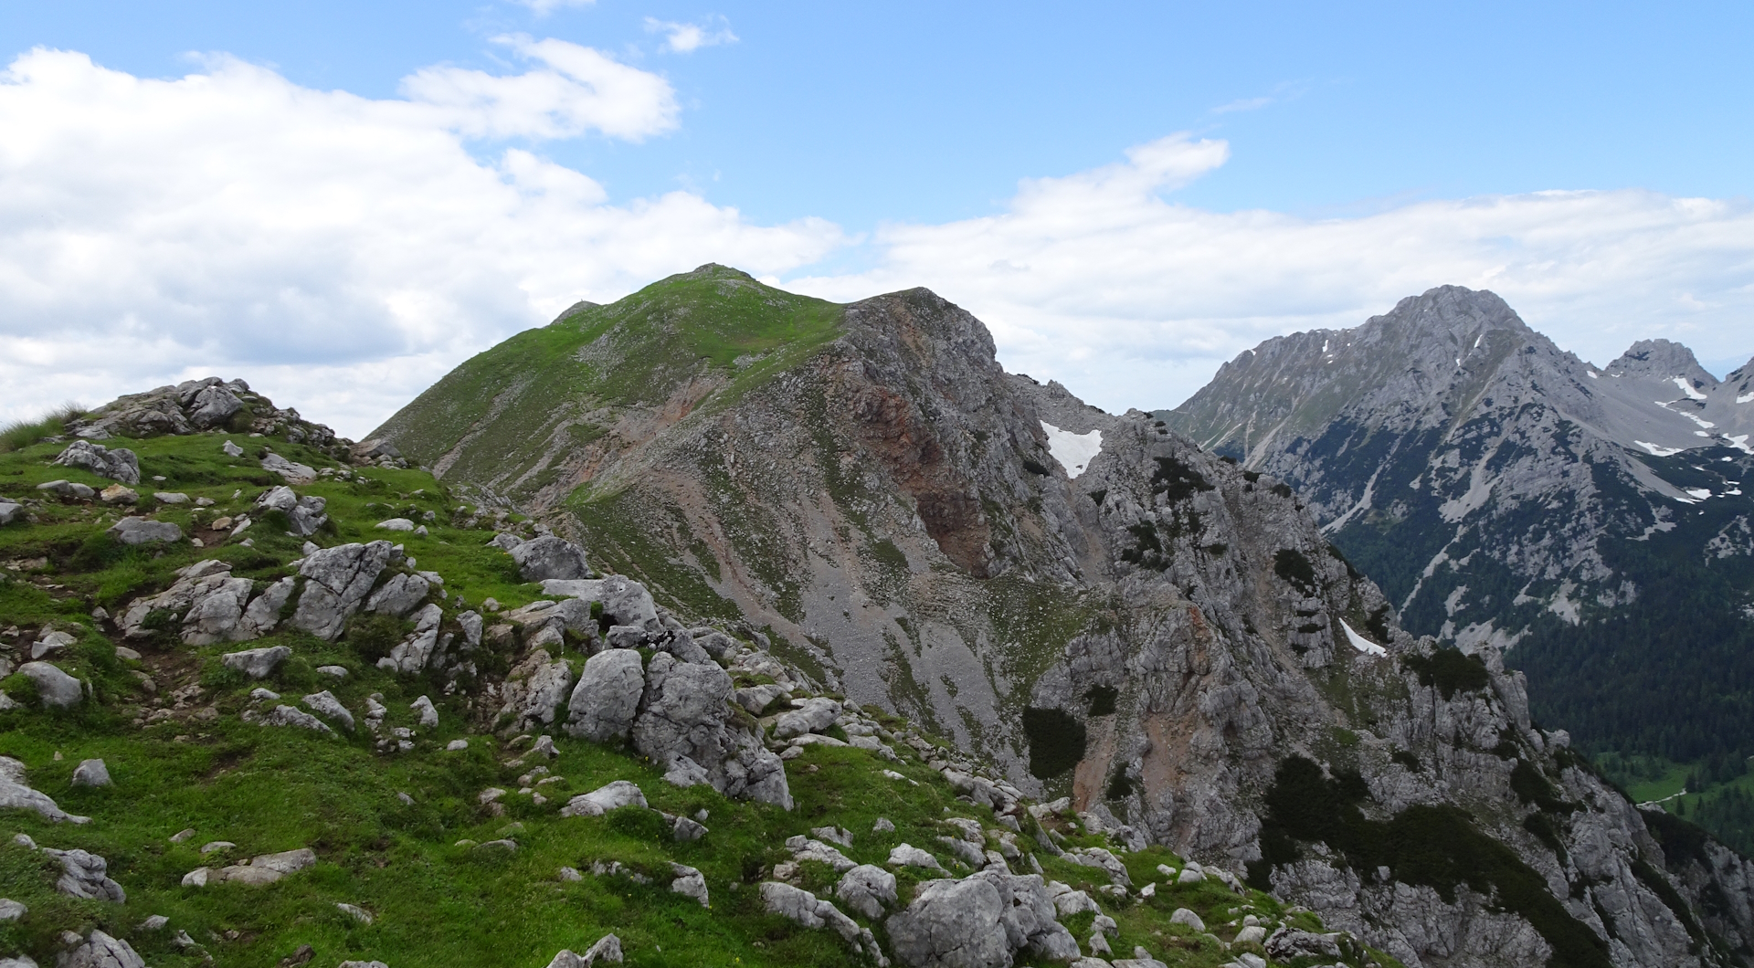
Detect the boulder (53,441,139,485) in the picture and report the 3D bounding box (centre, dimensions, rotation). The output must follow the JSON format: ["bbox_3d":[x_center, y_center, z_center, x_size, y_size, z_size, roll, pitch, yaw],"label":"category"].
[{"bbox_3d":[-8.670,-0.236,13.500,0.930,0.487,0.697,-1,2,-33],"label":"boulder"}]

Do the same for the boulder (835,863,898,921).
[{"bbox_3d":[-0.047,1.877,5.600,0.282,0.256,0.239,0,2,0],"label":"boulder"}]

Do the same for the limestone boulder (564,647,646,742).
[{"bbox_3d":[-1.610,1.249,7.200,0.487,0.556,0.462,0,2,-13],"label":"limestone boulder"}]

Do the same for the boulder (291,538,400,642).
[{"bbox_3d":[-4.017,0.809,9.200,0.788,0.756,0.551,-1,2,-24],"label":"boulder"}]

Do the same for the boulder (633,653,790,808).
[{"bbox_3d":[-0.937,1.399,6.900,0.842,0.871,0.674,0,2,-8],"label":"boulder"}]

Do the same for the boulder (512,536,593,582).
[{"bbox_3d":[-2.944,0.682,11.000,0.721,0.433,0.577,0,2,-15],"label":"boulder"}]

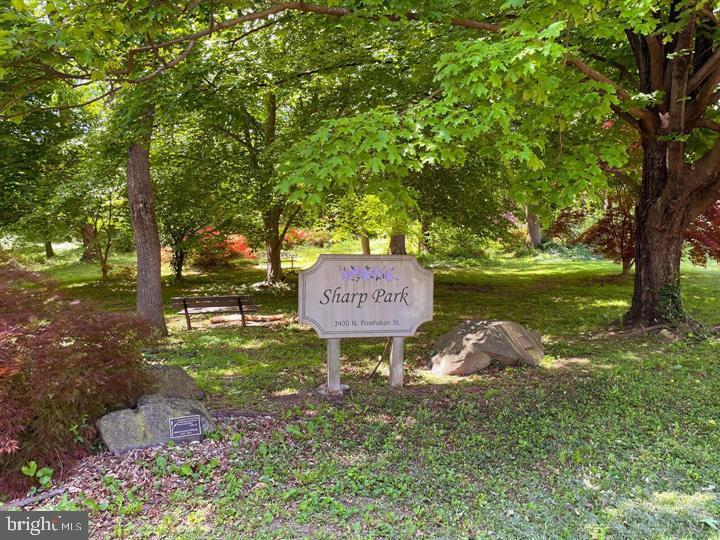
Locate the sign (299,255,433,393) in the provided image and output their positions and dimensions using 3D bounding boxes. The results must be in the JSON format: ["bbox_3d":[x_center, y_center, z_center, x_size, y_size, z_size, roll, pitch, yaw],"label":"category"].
[{"bbox_3d":[0.073,0.590,6.050,1.510,1.510,0.190,0,0,-11],"label":"sign"}]

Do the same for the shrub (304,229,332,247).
[{"bbox_3d":[-3.070,-2.450,40.000,2.100,1.400,1.700,0,0,0],"label":"shrub"}]

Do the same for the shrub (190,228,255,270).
[{"bbox_3d":[-6.356,-0.820,25.000,2.800,1.950,2.100,0,0,0],"label":"shrub"}]

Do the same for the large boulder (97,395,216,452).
[{"bbox_3d":[-1.637,1.160,4.330,0.840,0.360,0.480,0,0,-25],"label":"large boulder"}]

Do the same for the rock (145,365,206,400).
[{"bbox_3d":[-1.897,1.150,5.500,0.660,0.390,0.500,0,0,-18],"label":"rock"}]

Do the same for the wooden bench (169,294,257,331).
[{"bbox_3d":[-3.264,0.950,12.300,1.830,0.780,0.620,0,0,2],"label":"wooden bench"}]

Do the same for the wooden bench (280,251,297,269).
[{"bbox_3d":[-3.992,-0.530,27.500,1.700,0.830,0.620,0,0,0],"label":"wooden bench"}]

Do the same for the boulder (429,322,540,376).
[{"bbox_3d":[1.750,1.030,7.600,1.360,0.620,0.900,0,0,-20],"label":"boulder"}]

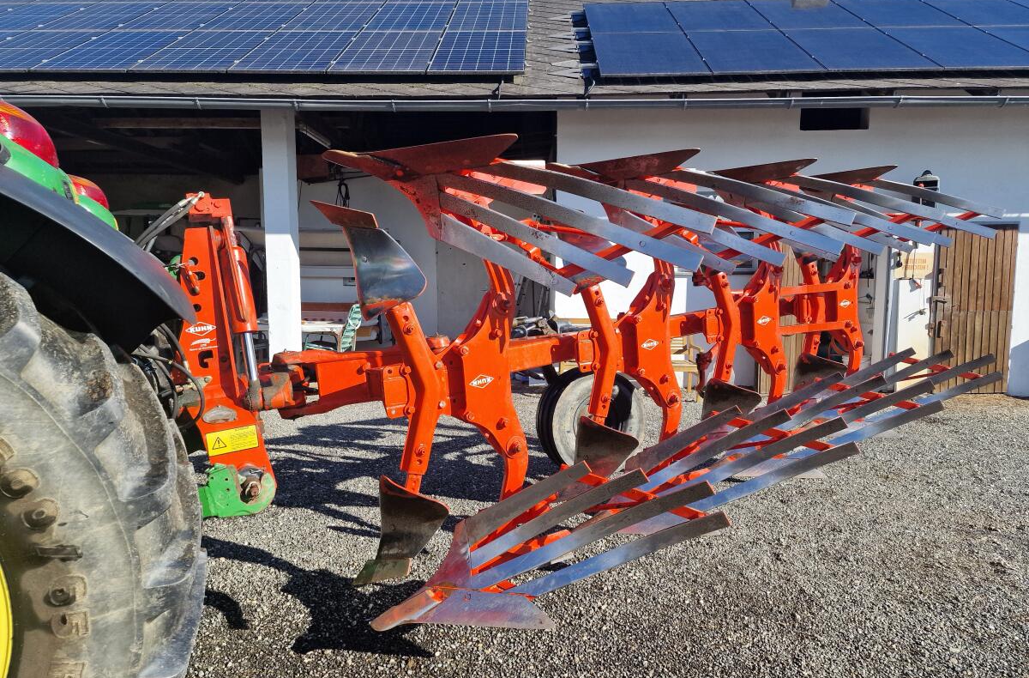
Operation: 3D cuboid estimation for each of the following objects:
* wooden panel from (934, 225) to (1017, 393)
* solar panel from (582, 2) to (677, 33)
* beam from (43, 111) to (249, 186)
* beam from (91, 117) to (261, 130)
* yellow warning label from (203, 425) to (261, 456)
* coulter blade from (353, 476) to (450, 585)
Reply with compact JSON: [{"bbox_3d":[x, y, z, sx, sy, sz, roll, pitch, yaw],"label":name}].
[{"bbox_3d":[5.410,-0.336,8.060,0.870,1.963,0.050,0,6,2],"label":"wooden panel"},{"bbox_3d":[1.534,-4.269,9.120,1.134,0.035,1.722,0,37,2],"label":"solar panel"},{"bbox_3d":[-6.130,-3.216,12.026,0.140,0.180,7.100,0,6,0],"label":"beam"},{"bbox_3d":[-4.650,-3.142,9.922,2.950,0.150,0.150,0,6,2],"label":"beam"},{"bbox_3d":[-0.774,0.280,1.880,0.127,0.063,0.002,-9,9,-18],"label":"yellow warning label"},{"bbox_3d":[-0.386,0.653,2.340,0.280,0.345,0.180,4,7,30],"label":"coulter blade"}]

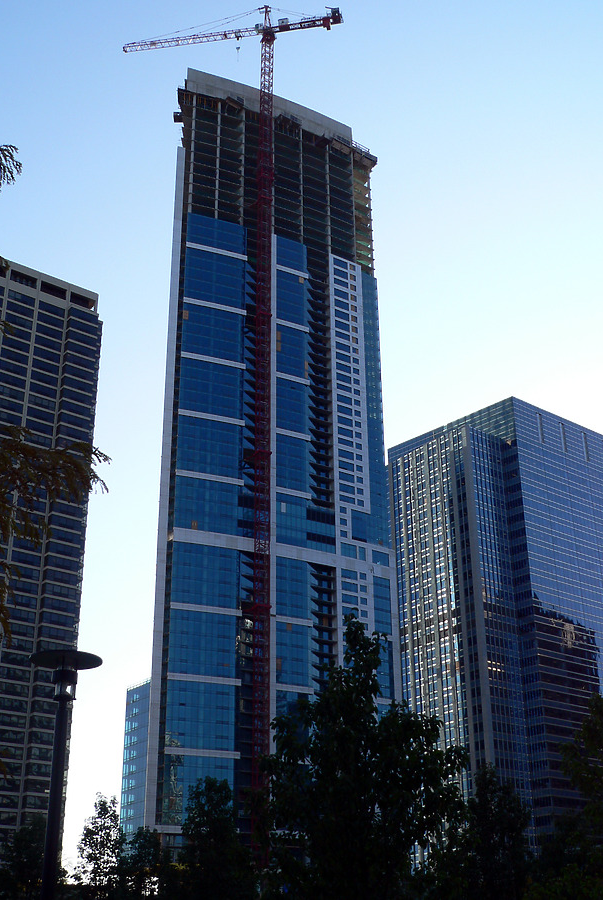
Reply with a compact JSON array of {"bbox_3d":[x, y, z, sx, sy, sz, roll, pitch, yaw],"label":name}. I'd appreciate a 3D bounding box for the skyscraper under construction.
[{"bbox_3d":[-9.800,1.170,280.630,61.000,206.000,27.000,13,-28,-27],"label":"skyscraper under construction"}]

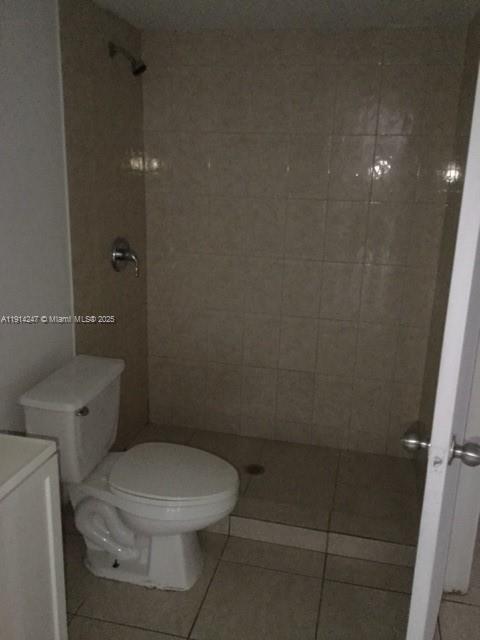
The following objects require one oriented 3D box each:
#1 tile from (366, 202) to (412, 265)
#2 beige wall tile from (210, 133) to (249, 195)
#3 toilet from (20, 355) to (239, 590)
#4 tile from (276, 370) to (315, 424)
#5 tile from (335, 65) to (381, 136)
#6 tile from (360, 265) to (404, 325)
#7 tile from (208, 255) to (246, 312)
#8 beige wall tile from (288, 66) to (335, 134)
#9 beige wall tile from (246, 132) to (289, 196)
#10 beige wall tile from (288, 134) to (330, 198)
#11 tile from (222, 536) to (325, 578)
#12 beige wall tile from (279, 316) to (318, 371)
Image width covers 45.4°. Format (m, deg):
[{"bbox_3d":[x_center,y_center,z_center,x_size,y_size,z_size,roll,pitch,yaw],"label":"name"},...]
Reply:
[{"bbox_3d":[0.724,-0.419,2.807,0.202,0.305,0.010,5,17,12],"label":"tile"},{"bbox_3d":[-0.055,-0.785,2.886,0.199,0.301,0.010,5,16,12],"label":"beige wall tile"},{"bbox_3d":[-0.384,0.622,2.271,0.758,0.775,0.450,5,16,12],"label":"toilet"},{"bbox_3d":[0.301,0.421,3.148,0.202,0.305,0.010,5,17,12],"label":"tile"},{"bbox_3d":[0.538,-1.015,2.655,0.200,0.302,0.010,5,17,12],"label":"tile"},{"bbox_3d":[0.714,-0.128,2.881,0.199,0.301,0.010,5,16,12],"label":"tile"},{"bbox_3d":[-0.073,-0.200,3.051,0.199,0.301,0.010,5,16,12],"label":"tile"},{"bbox_3d":[0.341,-1.033,2.696,0.200,0.302,0.010,5,17,12],"label":"beige wall tile"},{"bbox_3d":[0.136,-0.760,2.826,0.200,0.302,0.010,5,17,12],"label":"beige wall tile"},{"bbox_3d":[0.340,-0.749,2.802,0.202,0.305,0.010,5,17,12],"label":"beige wall tile"},{"bbox_3d":[0.146,1.027,2.484,0.439,0.010,0.162,5,17,12],"label":"tile"},{"bbox_3d":[0.312,0.131,3.038,0.202,0.303,0.010,5,16,12],"label":"beige wall tile"}]

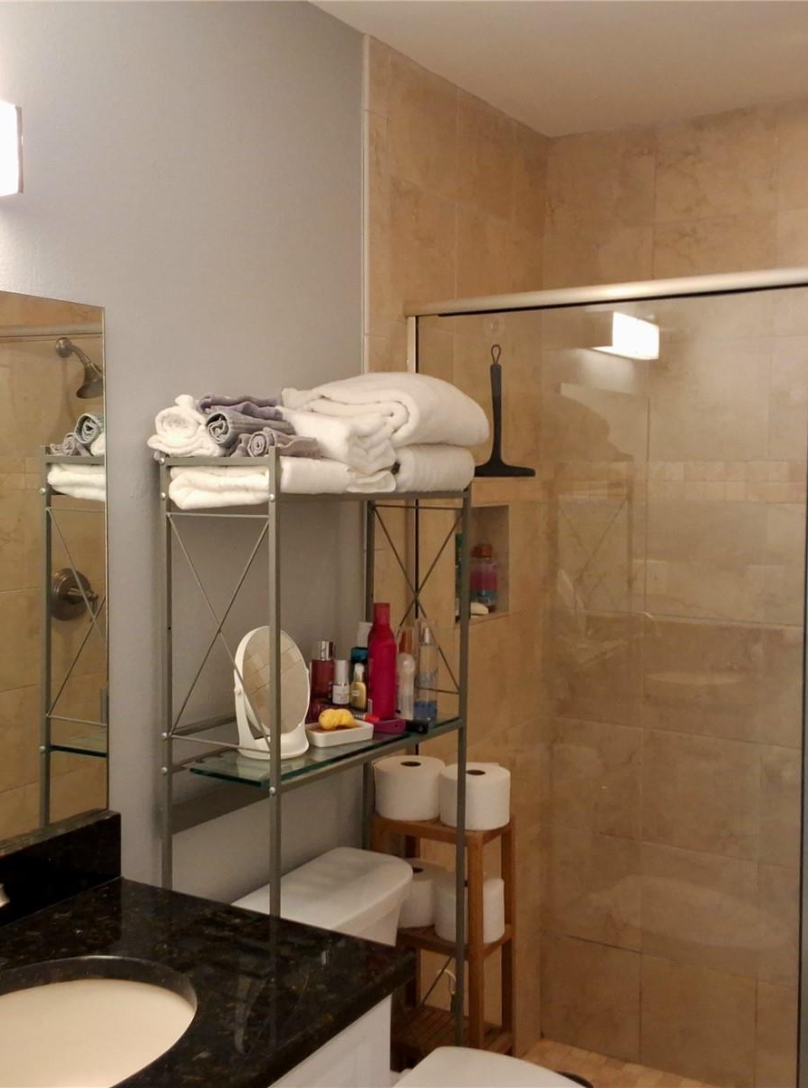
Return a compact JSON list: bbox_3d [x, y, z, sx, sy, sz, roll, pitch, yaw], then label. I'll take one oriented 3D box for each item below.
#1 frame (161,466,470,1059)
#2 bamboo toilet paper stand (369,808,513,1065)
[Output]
[{"bbox_3d":[-0.137,0.630,2.125,0.250,1.595,0.600,2,4,33],"label":"frame"},{"bbox_3d":[0.078,0.979,2.508,0.273,0.825,0.155,3,5,31],"label":"bamboo toilet paper stand"}]

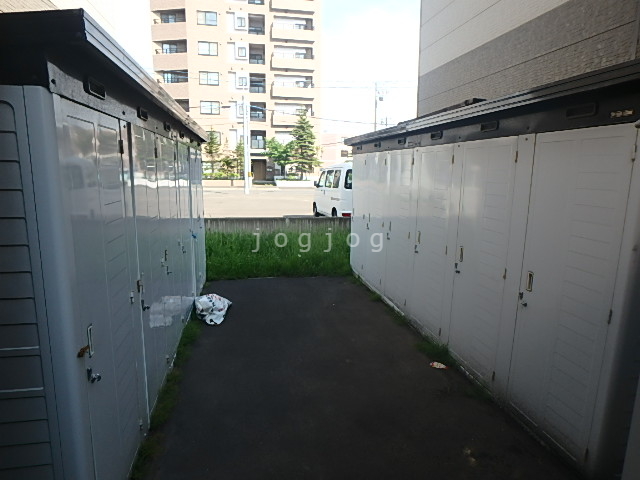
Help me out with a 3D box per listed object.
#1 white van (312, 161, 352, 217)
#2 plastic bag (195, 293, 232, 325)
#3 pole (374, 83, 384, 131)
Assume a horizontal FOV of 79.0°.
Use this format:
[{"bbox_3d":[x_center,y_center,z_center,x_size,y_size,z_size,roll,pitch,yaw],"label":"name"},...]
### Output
[{"bbox_3d":[0.820,-1.540,12.650,1.480,1.880,3.420,-2,10,-15],"label":"white van"},{"bbox_3d":[-1.157,0.741,4.199,0.400,0.250,0.340,-2,10,-14],"label":"plastic bag"},{"bbox_3d":[7.018,-13.061,48.074,1.000,12.188,0.500,1,10,0],"label":"pole"}]

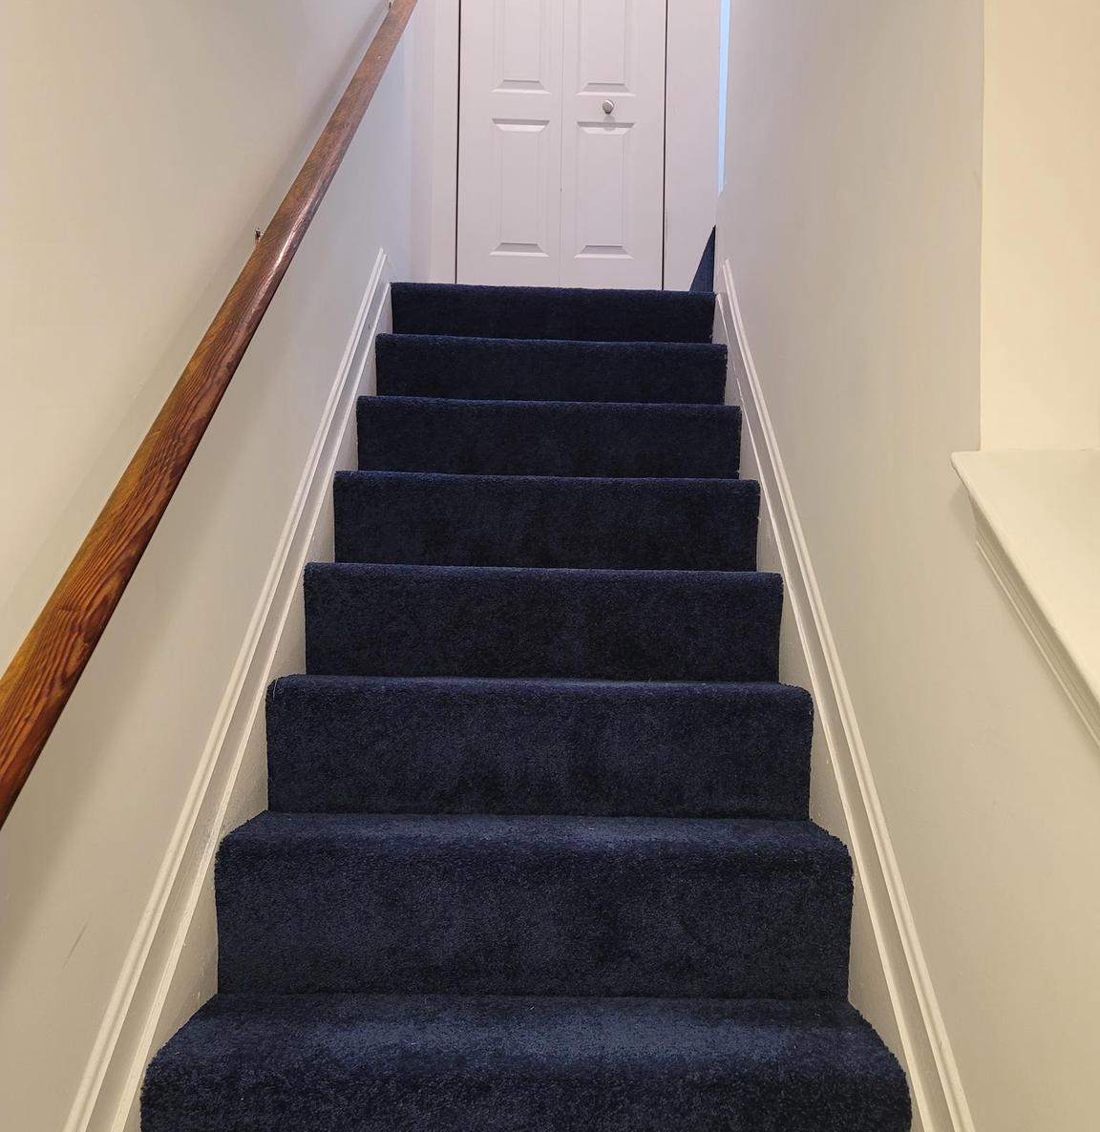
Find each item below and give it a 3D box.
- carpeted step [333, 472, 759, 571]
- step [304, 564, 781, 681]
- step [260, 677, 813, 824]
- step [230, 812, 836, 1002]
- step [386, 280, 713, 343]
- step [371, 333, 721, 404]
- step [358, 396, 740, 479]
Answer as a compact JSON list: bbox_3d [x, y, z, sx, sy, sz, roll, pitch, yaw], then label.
[{"bbox_3d":[-0.006,-0.084,2.284,0.870,0.200,0.256,1,-2,0],"label":"carpeted step"},{"bbox_3d":[-0.012,0.109,2.045,0.870,0.200,0.256,1,-2,0],"label":"step"},{"bbox_3d":[-0.017,0.301,1.805,0.870,0.200,0.256,1,-2,0],"label":"step"},{"bbox_3d":[-0.022,0.493,1.566,0.870,0.200,0.256,1,-2,0],"label":"step"},{"bbox_3d":[0.009,-0.660,3.002,0.870,0.200,0.256,1,-2,0],"label":"step"},{"bbox_3d":[0.004,-0.468,2.763,0.870,0.200,0.256,1,-2,0],"label":"step"},{"bbox_3d":[-0.001,-0.276,2.523,0.870,0.200,0.256,1,-2,0],"label":"step"}]

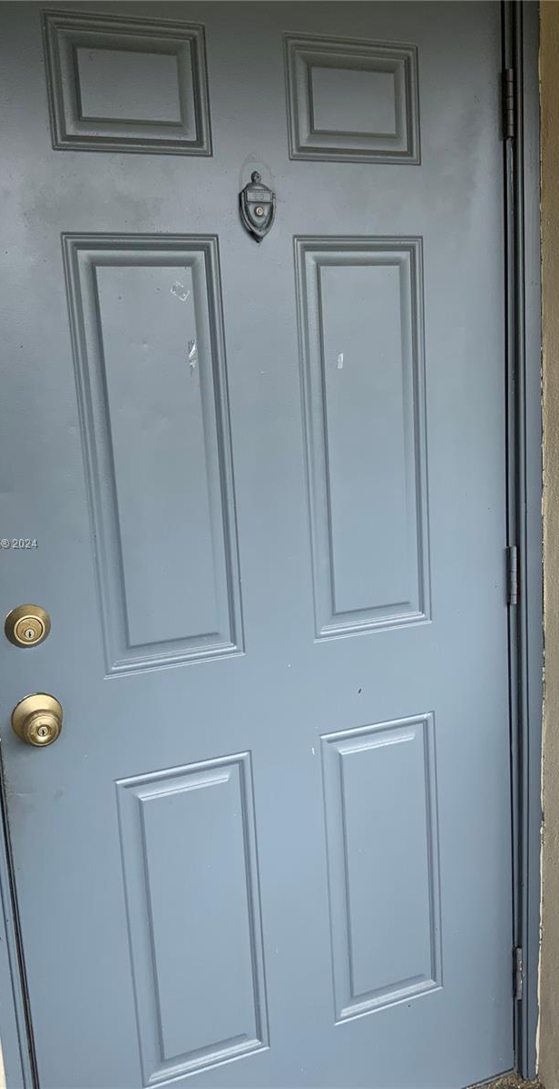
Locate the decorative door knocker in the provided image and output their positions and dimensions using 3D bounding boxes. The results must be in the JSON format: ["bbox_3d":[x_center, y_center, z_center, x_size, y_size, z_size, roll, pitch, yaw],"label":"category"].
[{"bbox_3d":[-0.030,-0.507,1.368,0.053,0.104,0.024,-7,11,-21],"label":"decorative door knocker"}]

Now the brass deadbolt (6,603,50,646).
[{"bbox_3d":[-0.364,0.122,1.328,0.066,0.066,0.024,-7,11,-21],"label":"brass deadbolt"}]

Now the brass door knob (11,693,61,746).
[{"bbox_3d":[-0.350,0.262,1.335,0.073,0.073,0.063,-7,11,-21],"label":"brass door knob"}]

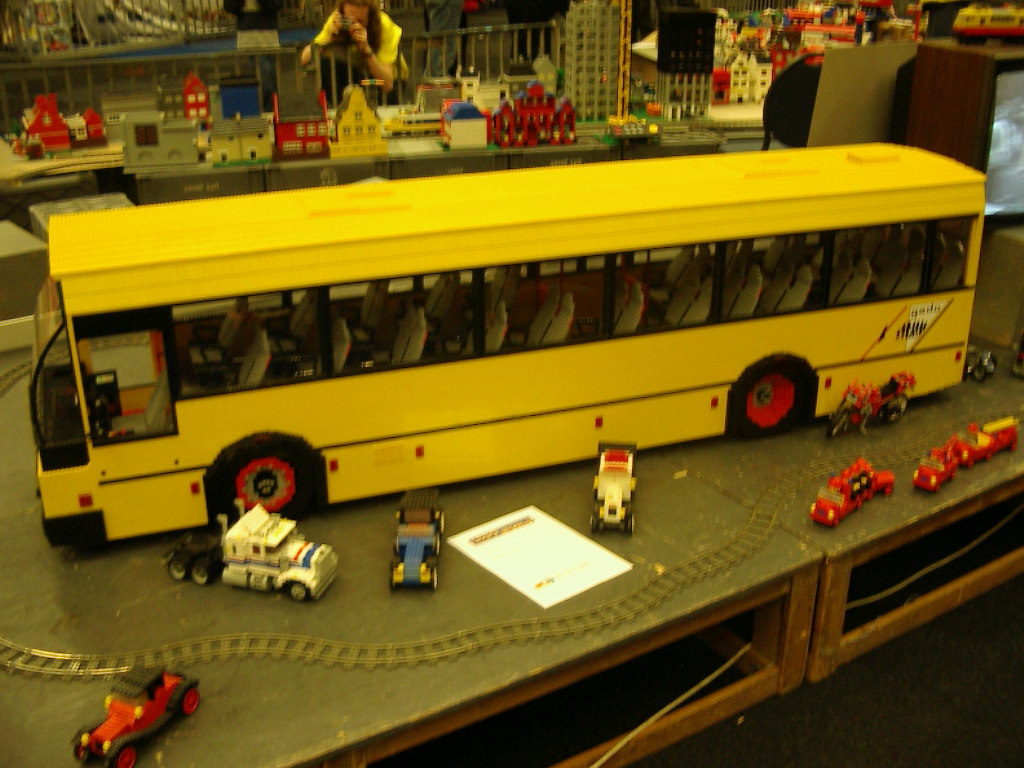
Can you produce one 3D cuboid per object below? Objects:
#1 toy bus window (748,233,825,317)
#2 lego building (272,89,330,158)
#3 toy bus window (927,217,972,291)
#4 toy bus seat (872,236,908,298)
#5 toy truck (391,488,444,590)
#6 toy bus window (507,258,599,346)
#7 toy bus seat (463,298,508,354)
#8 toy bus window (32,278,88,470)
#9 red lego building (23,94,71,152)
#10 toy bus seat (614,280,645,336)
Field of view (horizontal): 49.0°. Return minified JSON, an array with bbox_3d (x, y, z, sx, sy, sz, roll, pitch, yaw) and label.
[{"bbox_3d":[0.582,-0.236,2.391,0.195,0.174,0.020,-9,24,-18],"label":"toy bus window"},{"bbox_3d":[-0.651,-0.792,3.434,0.168,0.200,0.130,-6,23,-12],"label":"lego building"},{"bbox_3d":[0.984,-0.294,2.540,0.120,0.174,0.020,-9,24,-18],"label":"toy bus window"},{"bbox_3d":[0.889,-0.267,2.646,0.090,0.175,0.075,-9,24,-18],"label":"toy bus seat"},{"bbox_3d":[-0.173,0.284,2.044,0.083,0.094,0.228,-1,22,0],"label":"toy truck"},{"bbox_3d":[0.073,-0.161,2.220,0.230,0.175,0.015,-9,23,-18],"label":"toy bus window"},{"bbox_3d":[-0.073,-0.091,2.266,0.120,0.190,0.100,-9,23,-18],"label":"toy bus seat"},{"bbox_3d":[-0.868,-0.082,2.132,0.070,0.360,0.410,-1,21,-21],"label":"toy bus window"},{"bbox_3d":[-1.542,-0.864,3.701,0.128,0.175,0.130,-13,25,-27],"label":"red lego building"},{"bbox_3d":[0.205,-0.131,2.354,0.120,0.190,0.098,-9,23,-18],"label":"toy bus seat"}]

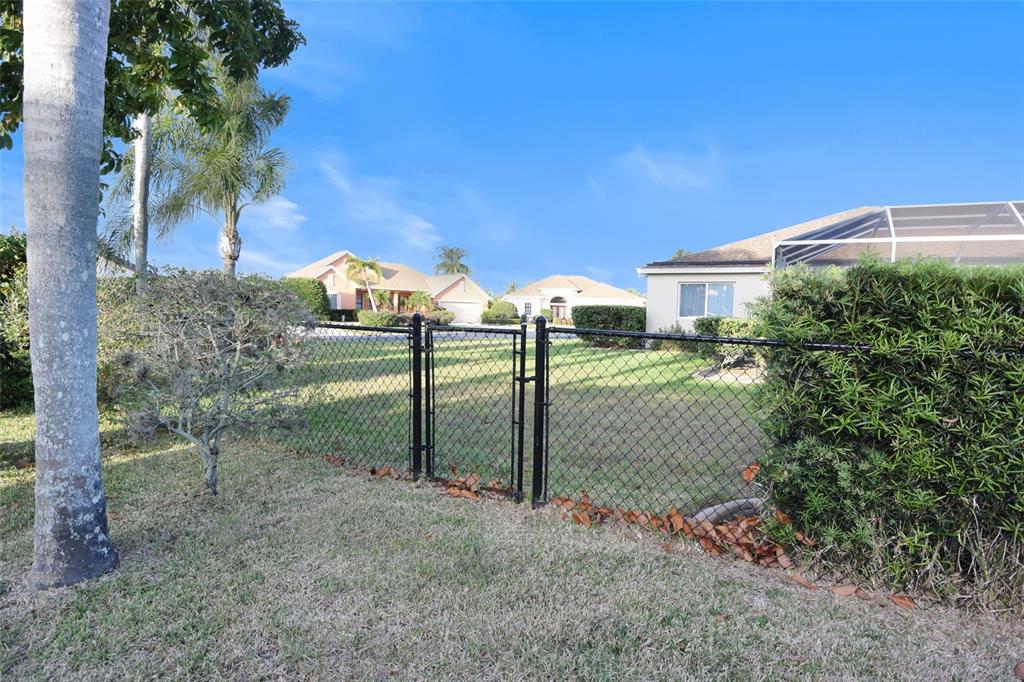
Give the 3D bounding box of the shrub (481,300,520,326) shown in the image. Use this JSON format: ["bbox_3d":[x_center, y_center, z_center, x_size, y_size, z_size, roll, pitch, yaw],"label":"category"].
[{"bbox_3d":[-1.197,-2.729,49.000,2.900,2.300,2.400,-2,5,-38],"label":"shrub"}]

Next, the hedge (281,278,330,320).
[{"bbox_3d":[-15.736,-3.143,39.000,2.900,3.200,2.600,-2,5,-38],"label":"hedge"}]

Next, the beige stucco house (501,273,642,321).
[{"bbox_3d":[6.600,-5.582,66.000,17.500,5.700,13.000,0,4,-12],"label":"beige stucco house"}]

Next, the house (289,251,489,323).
[{"bbox_3d":[-13.600,-5.429,51.000,18.500,6.800,13.500,-2,5,-38],"label":"house"}]

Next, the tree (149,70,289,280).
[{"bbox_3d":[-7.919,-3.507,14.000,4.200,7.890,4.200,1,4,0],"label":"tree"}]

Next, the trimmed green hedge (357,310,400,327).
[{"bbox_3d":[-10.303,-1.814,39.500,3.300,1.400,1.400,-2,5,-38],"label":"trimmed green hedge"}]

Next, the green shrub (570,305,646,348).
[{"bbox_3d":[3.391,-0.496,17.800,2.700,1.550,1.300,1,4,5],"label":"green shrub"}]

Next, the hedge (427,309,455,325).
[{"bbox_3d":[-6.147,-2.106,44.000,1.900,1.400,1.500,-2,5,-38],"label":"hedge"}]

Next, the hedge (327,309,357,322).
[{"bbox_3d":[-13.659,-2.063,41.000,2.400,1.100,1.100,-2,5,-38],"label":"hedge"}]

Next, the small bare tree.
[{"bbox_3d":[-2.207,0.305,3.710,1.400,1.620,1.350,1,4,0],"label":"small bare tree"}]

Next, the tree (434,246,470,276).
[{"bbox_3d":[-8.138,-7.988,70.000,5.000,9.870,5.000,1,4,0],"label":"tree"}]

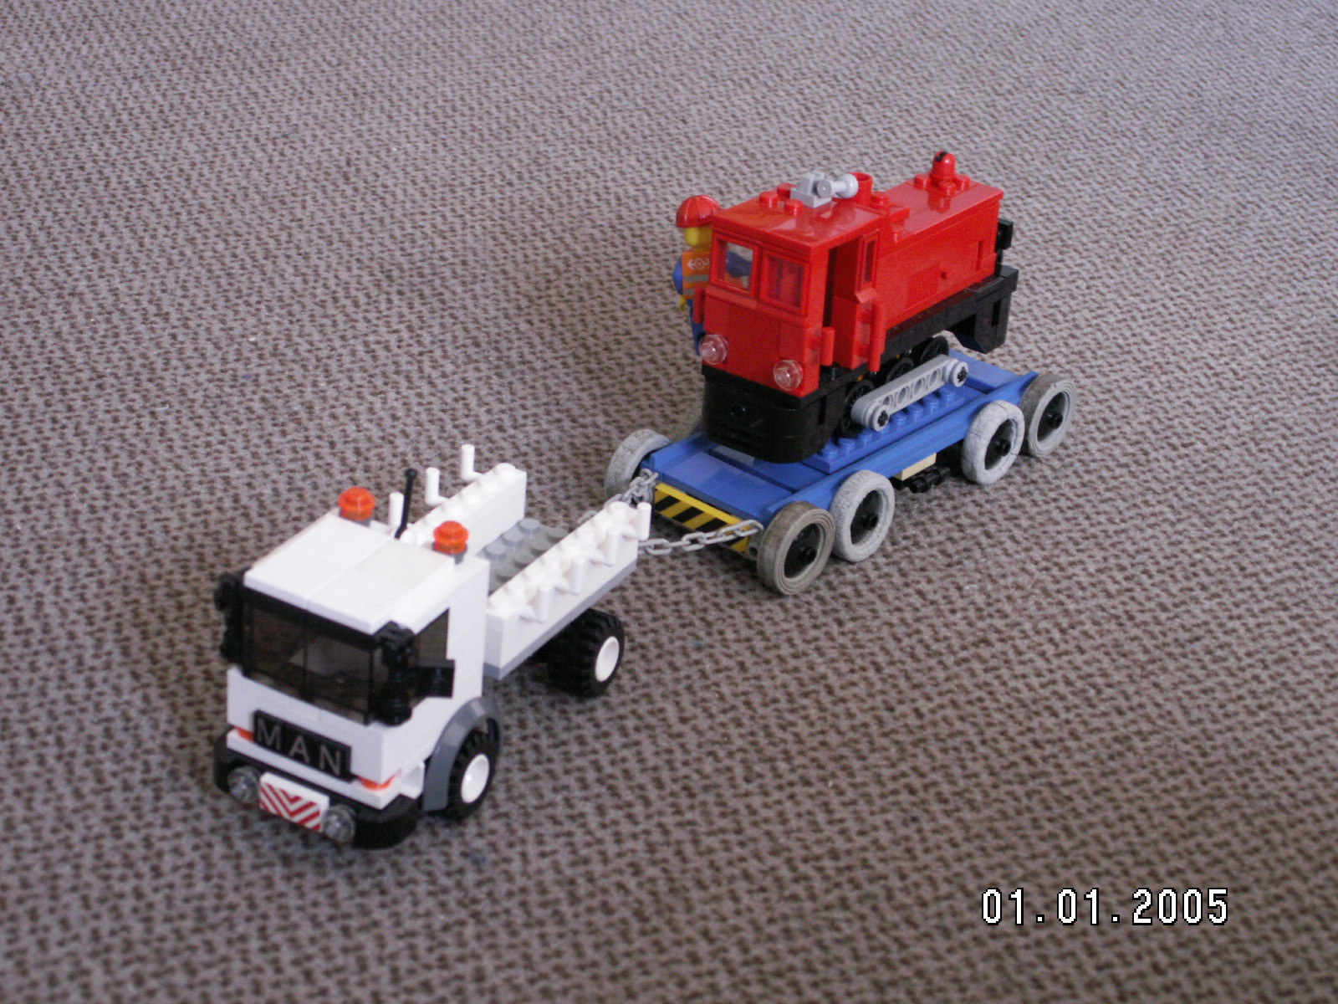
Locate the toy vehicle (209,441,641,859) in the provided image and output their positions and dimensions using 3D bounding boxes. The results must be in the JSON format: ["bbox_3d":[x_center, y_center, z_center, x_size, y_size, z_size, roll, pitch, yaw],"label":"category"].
[{"bbox_3d":[-0.051,0.019,0.545,0.058,0.064,0.119,18,30,23],"label":"toy vehicle"}]

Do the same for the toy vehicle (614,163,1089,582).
[{"bbox_3d":[0.053,-0.047,0.655,0.060,0.094,0.147,25,33,33],"label":"toy vehicle"}]

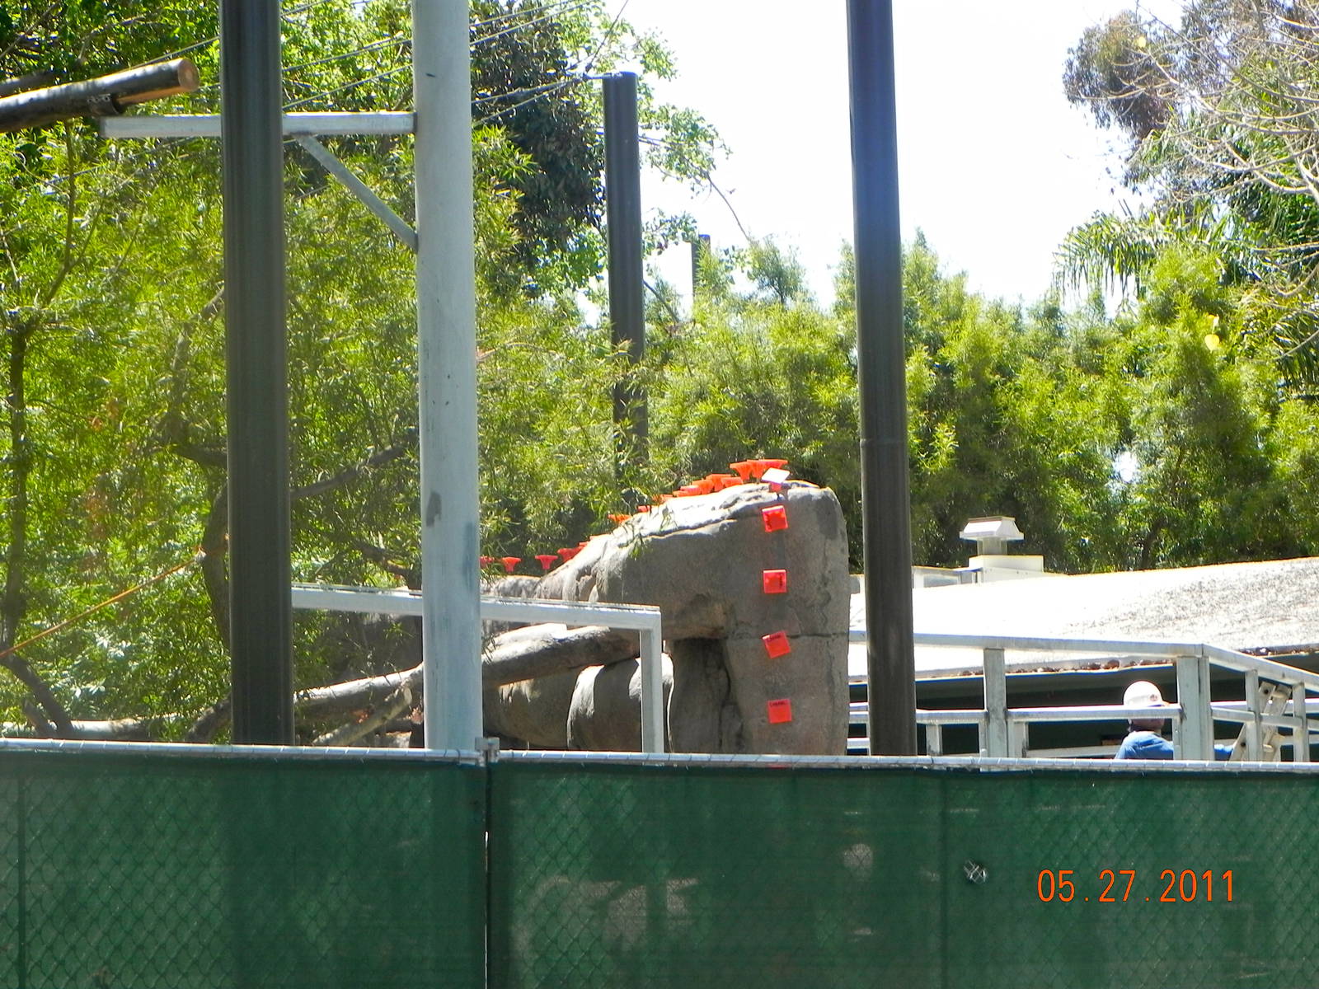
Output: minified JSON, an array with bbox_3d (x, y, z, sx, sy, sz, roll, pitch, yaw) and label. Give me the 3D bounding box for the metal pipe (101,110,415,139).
[{"bbox_3d":[-1.529,-1.407,17.000,1.210,0.077,0.077,-1,-5,-5],"label":"metal pipe"}]

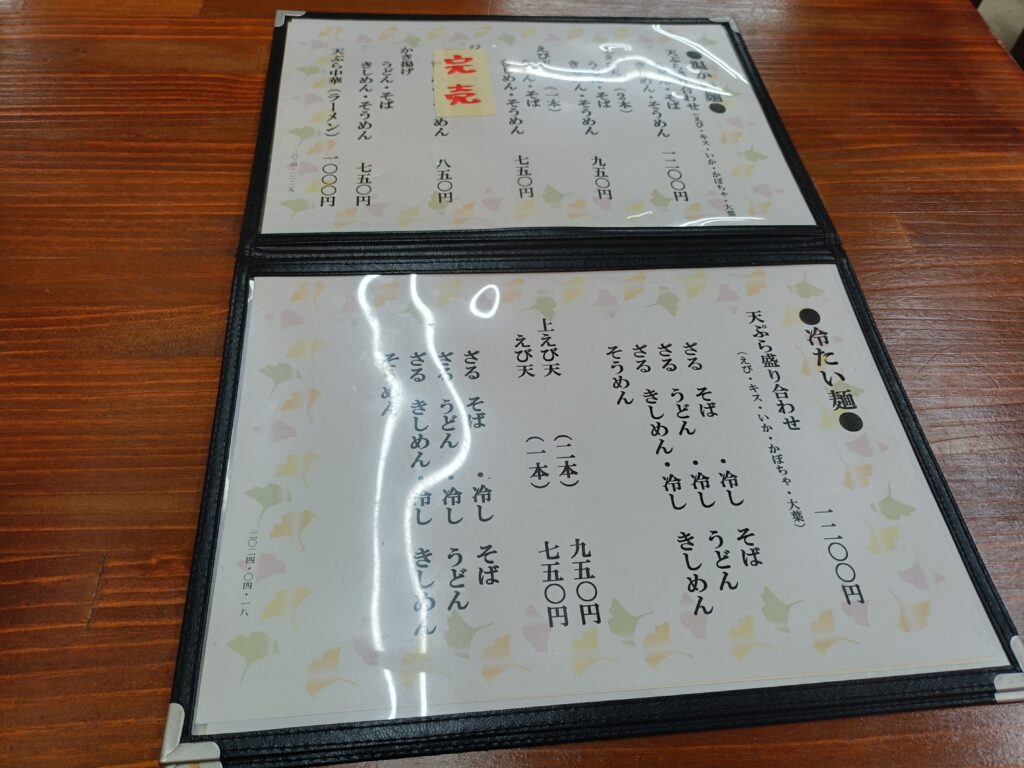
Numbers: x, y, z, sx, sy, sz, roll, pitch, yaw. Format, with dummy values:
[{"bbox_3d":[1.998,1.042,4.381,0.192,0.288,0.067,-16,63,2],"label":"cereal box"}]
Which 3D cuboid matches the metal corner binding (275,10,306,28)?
[{"bbox_3d":[-0.145,-0.239,0.487,0.019,0.004,0.020,-2,56,-6],"label":"metal corner binding"}]

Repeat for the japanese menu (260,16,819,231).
[{"bbox_3d":[0.010,-0.163,0.447,0.298,0.003,0.207,-2,56,-6],"label":"japanese menu"}]

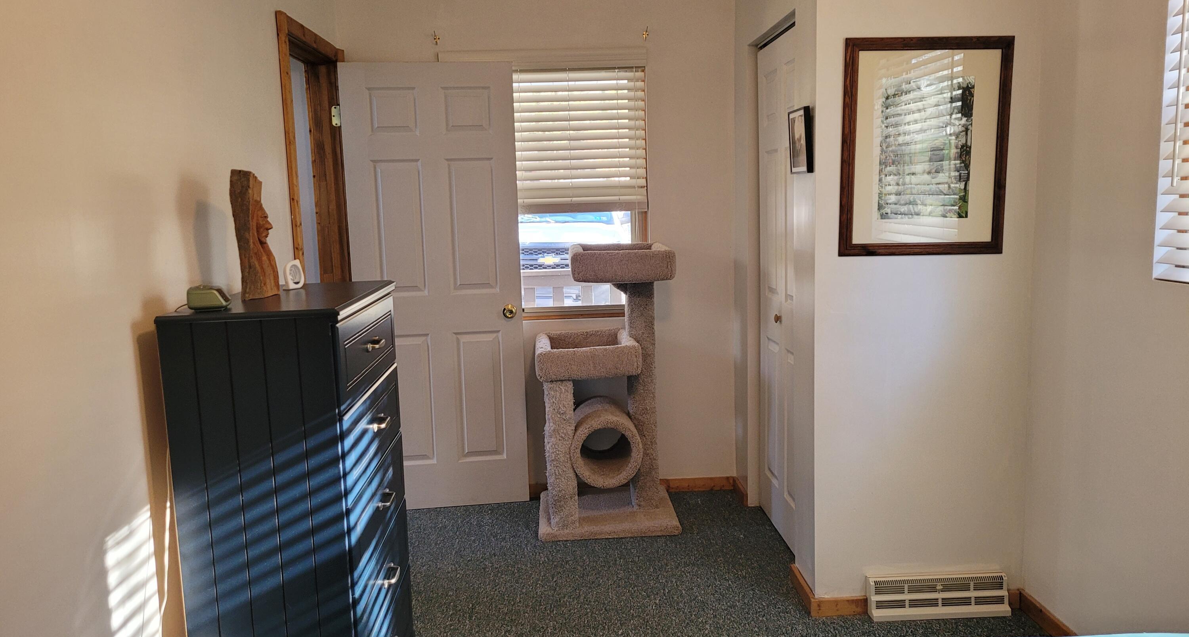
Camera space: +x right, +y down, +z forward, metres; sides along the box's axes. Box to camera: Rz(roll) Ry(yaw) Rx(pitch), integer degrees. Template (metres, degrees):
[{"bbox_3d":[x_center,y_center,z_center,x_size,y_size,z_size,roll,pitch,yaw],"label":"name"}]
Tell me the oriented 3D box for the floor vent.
[{"bbox_3d":[1.156,0.927,2.984,0.468,0.135,0.056,-2,8,-2],"label":"floor vent"}]

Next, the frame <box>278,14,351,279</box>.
[{"bbox_3d":[-1.141,-0.090,3.654,0.140,2.097,0.910,-2,8,-2],"label":"frame"}]

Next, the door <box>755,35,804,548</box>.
[{"bbox_3d":[0.768,-0.091,3.559,0.035,2.010,0.820,-2,8,-2],"label":"door"}]

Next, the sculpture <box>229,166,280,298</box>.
[{"bbox_3d":[-0.859,-0.215,2.266,0.110,0.325,0.105,-3,8,-11],"label":"sculpture"}]

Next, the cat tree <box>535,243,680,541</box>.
[{"bbox_3d":[0.048,0.293,3.911,0.610,1.210,0.610,-2,8,-2],"label":"cat tree"}]

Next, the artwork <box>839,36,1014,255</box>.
[{"bbox_3d":[1.036,-0.534,2.803,0.527,0.669,0.026,-1,7,-2],"label":"artwork"}]

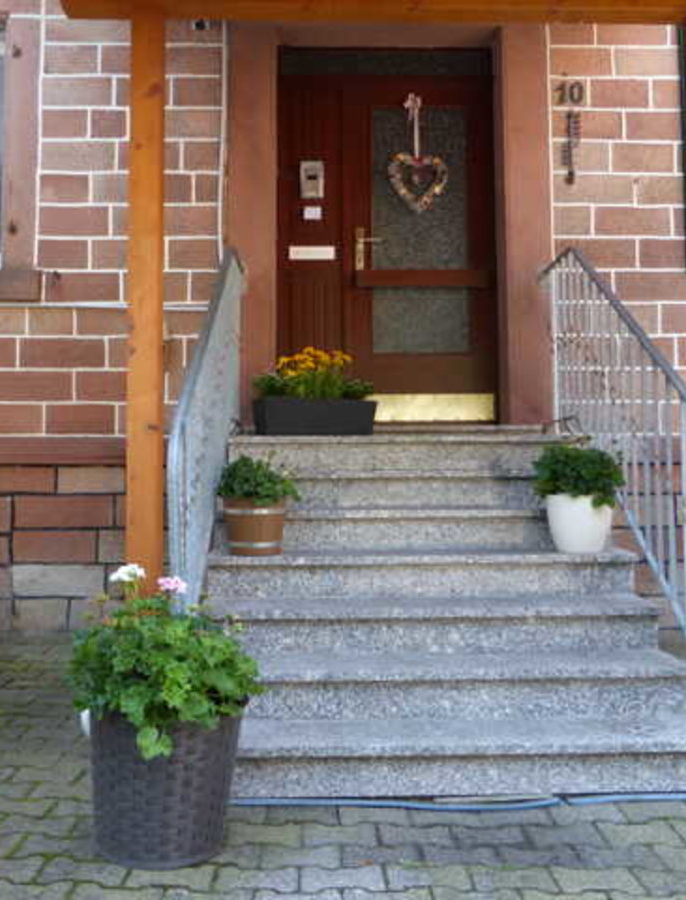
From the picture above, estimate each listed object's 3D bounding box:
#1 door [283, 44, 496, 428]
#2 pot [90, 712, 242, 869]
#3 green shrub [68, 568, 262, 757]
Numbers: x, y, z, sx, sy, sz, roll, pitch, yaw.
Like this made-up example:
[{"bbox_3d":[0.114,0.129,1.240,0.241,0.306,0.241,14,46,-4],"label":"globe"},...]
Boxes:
[{"bbox_3d":[0.267,-1.314,5.248,1.311,2.283,0.090,0,-3,-1],"label":"door"},{"bbox_3d":[-0.477,0.866,2.337,0.410,0.375,0.410,0,-3,-1],"label":"pot"},{"bbox_3d":[-0.477,0.548,2.339,0.518,0.461,0.496,0,-3,-1],"label":"green shrub"}]

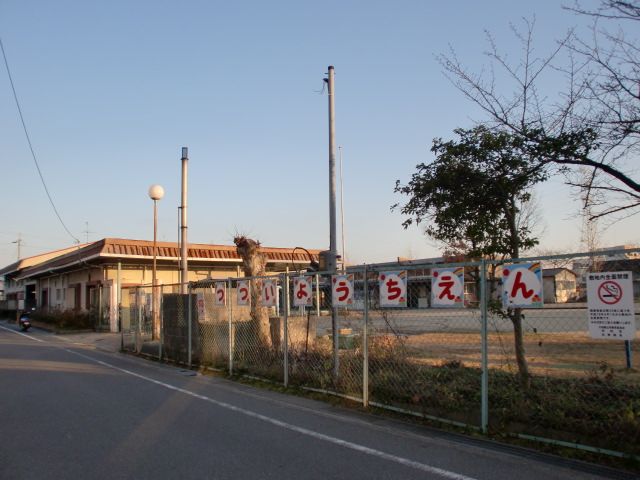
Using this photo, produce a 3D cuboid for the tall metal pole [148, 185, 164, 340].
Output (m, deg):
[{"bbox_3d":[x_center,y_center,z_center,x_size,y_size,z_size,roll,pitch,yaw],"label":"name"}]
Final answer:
[{"bbox_3d":[-6.099,0.789,19.343,0.550,5.840,0.550,0,-7,0],"label":"tall metal pole"}]

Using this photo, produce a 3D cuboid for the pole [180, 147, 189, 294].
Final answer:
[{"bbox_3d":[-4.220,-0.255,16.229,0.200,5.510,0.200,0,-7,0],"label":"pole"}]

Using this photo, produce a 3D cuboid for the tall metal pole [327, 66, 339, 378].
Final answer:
[{"bbox_3d":[0.251,-0.430,9.748,0.130,5.930,0.130,0,-7,0],"label":"tall metal pole"}]

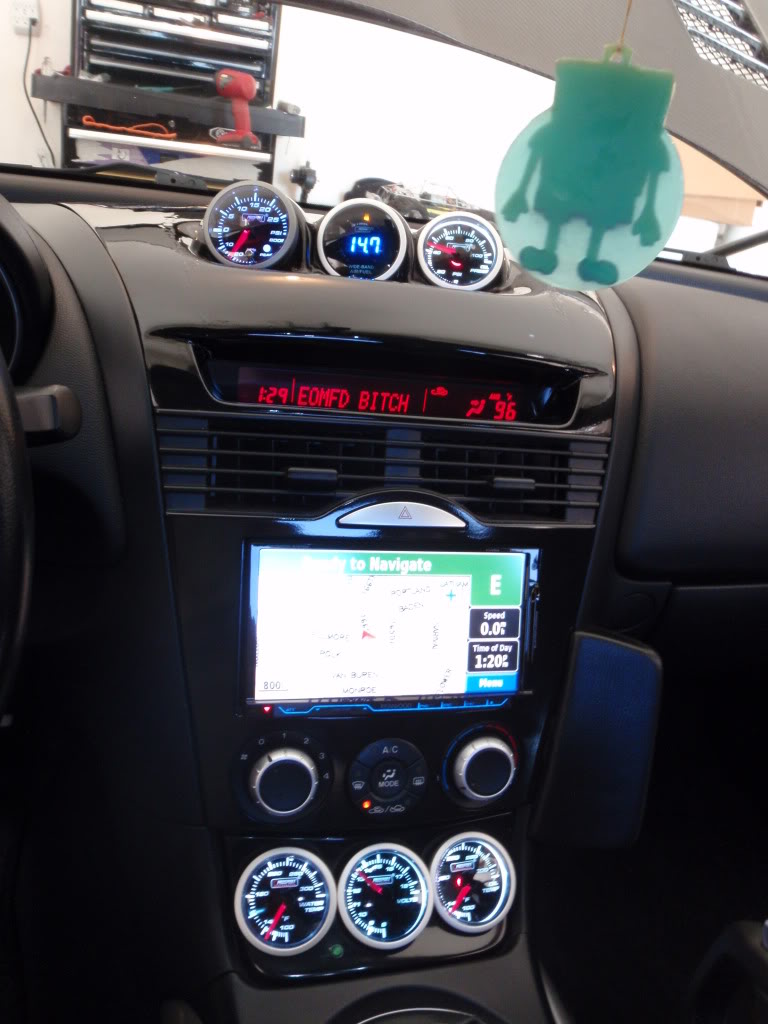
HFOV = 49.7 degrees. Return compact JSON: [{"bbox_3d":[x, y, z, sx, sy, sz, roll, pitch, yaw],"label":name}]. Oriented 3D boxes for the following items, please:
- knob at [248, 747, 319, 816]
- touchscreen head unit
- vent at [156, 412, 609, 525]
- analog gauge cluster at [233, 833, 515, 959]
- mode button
[{"bbox_3d":[-0.053,0.145,0.446,0.036,0.036,0.016,2,-3,-16],"label":"knob"},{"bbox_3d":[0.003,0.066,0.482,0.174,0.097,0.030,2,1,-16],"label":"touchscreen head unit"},{"bbox_3d":[0.003,-0.023,0.485,0.265,0.055,0.035,2,-4,-16],"label":"vent"},{"bbox_3d":[-0.004,0.227,0.501,0.174,0.062,0.030,2,-10,-16],"label":"analog gauge cluster"},{"bbox_3d":[0.003,0.152,0.471,0.021,0.021,0.008,2,-3,-16],"label":"mode button"}]

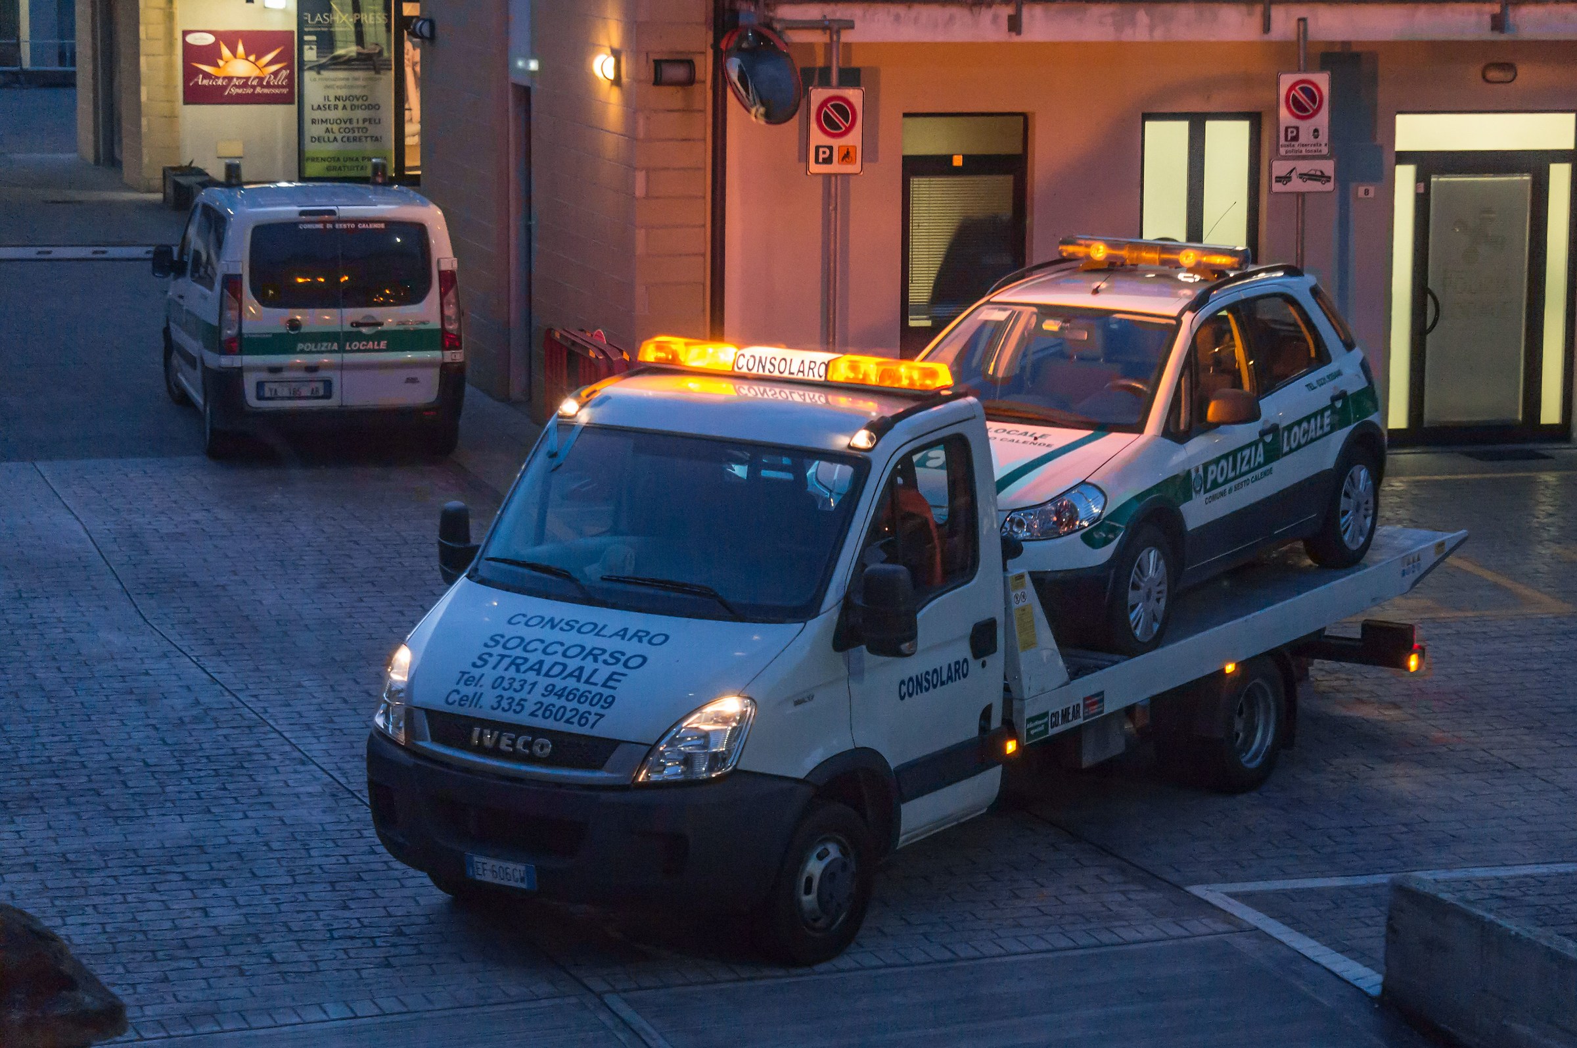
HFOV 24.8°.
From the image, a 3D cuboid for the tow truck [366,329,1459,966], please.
[{"bbox_3d":[0.830,0.192,17.273,2.270,2.430,7.250,7,12,33],"label":"tow truck"}]

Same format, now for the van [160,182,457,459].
[{"bbox_3d":[-3.827,-1.715,28.117,1.960,1.960,4.860,-2,10,-15],"label":"van"}]

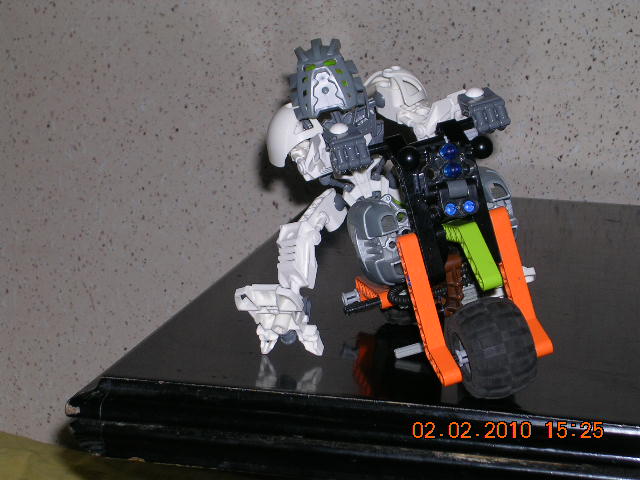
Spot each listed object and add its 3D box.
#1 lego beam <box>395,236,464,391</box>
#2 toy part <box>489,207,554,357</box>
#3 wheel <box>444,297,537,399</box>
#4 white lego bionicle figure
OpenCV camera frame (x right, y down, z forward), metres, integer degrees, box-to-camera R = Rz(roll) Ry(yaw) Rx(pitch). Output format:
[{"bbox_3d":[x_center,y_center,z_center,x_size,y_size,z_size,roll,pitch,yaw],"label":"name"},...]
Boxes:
[{"bbox_3d":[0.045,0.030,0.739,0.008,0.067,0.018,-15,-15,-9],"label":"lego beam"},{"bbox_3d":[0.084,0.020,0.745,0.008,0.067,0.018,-15,-15,-9],"label":"toy part"},{"bbox_3d":[0.071,0.046,0.737,0.028,0.043,0.043,-15,16,-9],"label":"wheel"},{"bbox_3d":[0.022,-0.017,0.786,0.114,0.142,0.092,-1,14,-7],"label":"white lego bionicle figure"}]

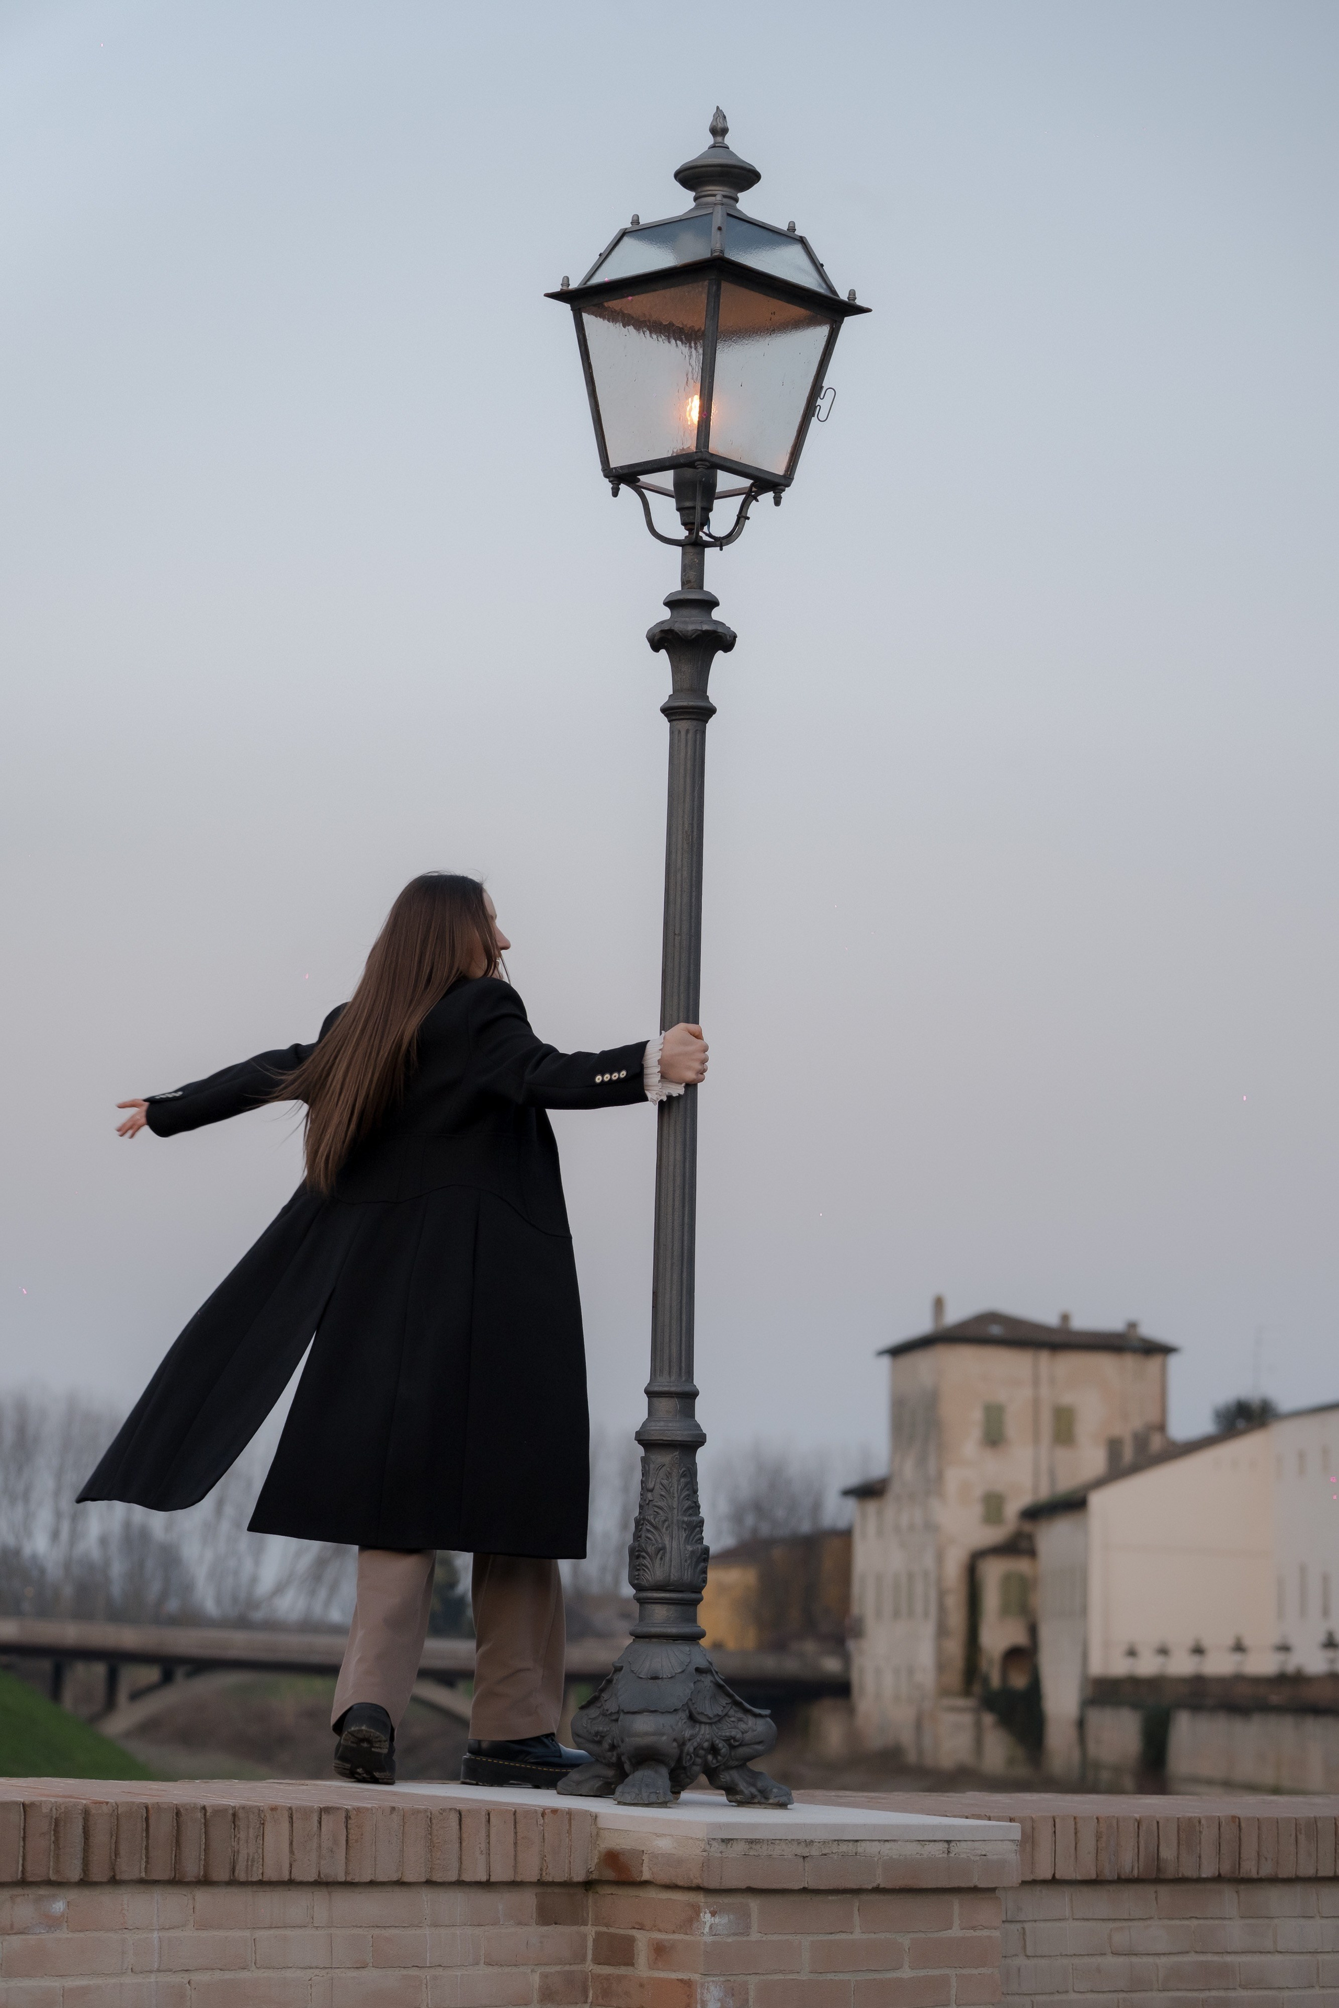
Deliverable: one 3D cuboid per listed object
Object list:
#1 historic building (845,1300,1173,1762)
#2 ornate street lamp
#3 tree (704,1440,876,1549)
[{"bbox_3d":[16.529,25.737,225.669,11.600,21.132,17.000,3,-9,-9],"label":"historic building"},{"bbox_3d":[0.068,-0.131,8.733,0.450,3.186,0.450,9,-11,-42],"label":"ornate street lamp"},{"bbox_3d":[7.159,31.945,275.892,10.000,12.215,10.000,2,-8,0],"label":"tree"}]

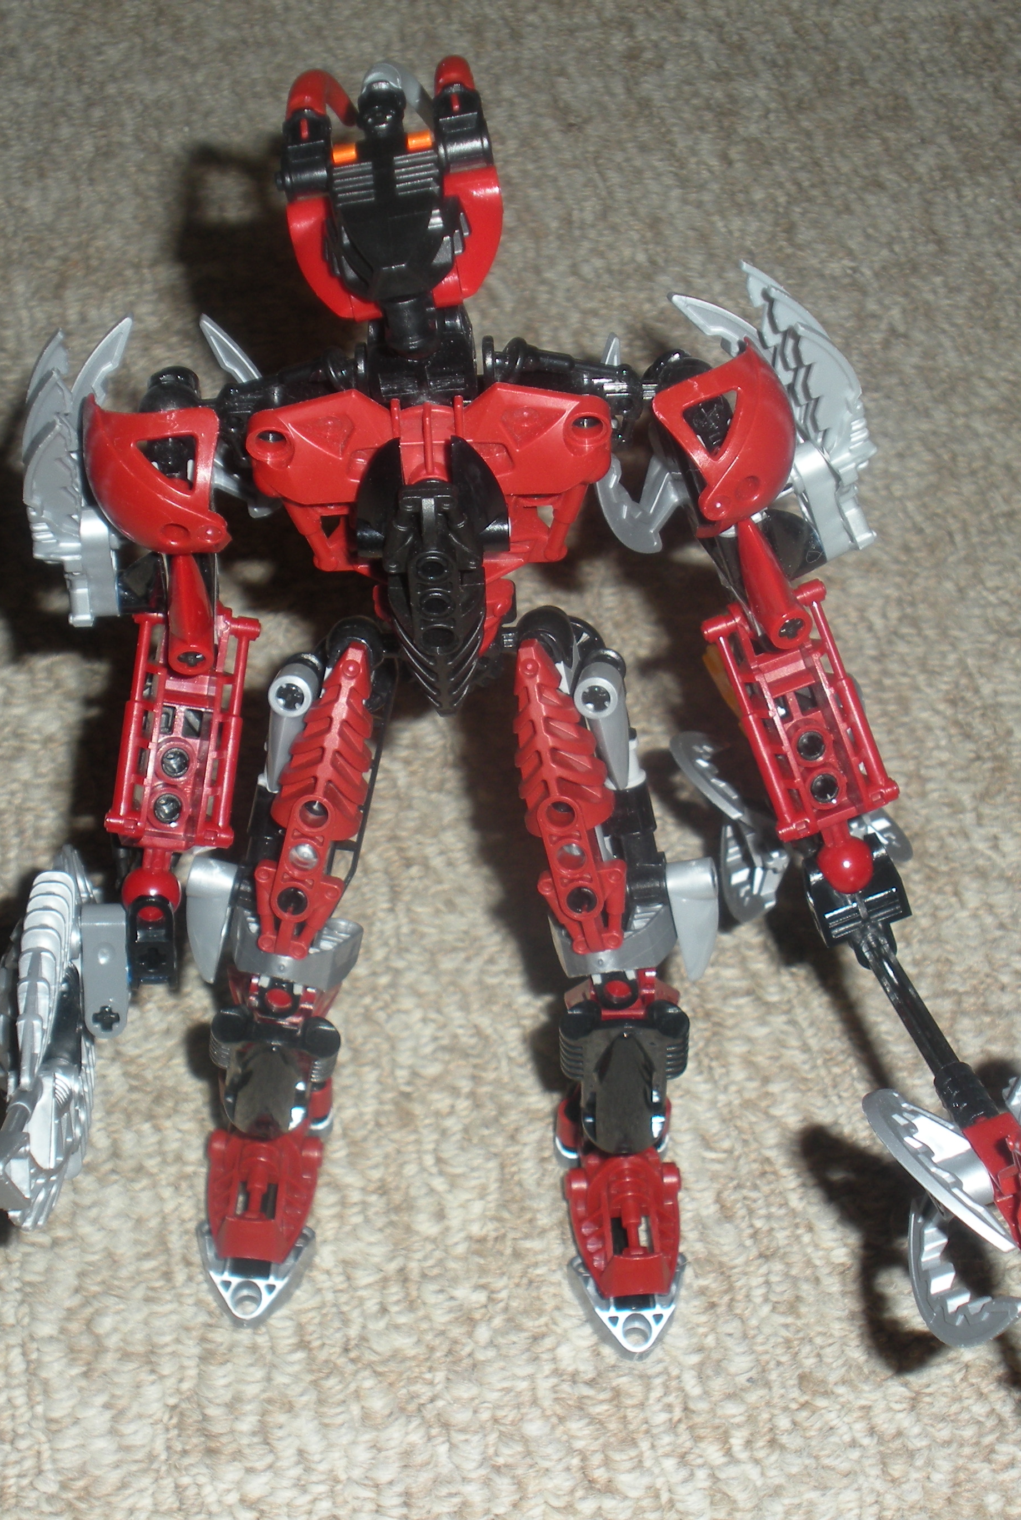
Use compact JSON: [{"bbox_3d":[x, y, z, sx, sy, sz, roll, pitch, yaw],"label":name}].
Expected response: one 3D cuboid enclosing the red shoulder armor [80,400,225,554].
[{"bbox_3d":[-0.056,-0.045,0.408,0.022,0.024,0.015,10,39,11],"label":"red shoulder armor"}]

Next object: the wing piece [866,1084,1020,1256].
[{"bbox_3d":[0.073,0.070,0.437,0.034,0.011,0.019,47,36,18],"label":"wing piece"}]

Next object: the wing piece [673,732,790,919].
[{"bbox_3d":[0.044,0.014,0.510,0.018,0.020,0.033,-16,52,-13],"label":"wing piece"}]

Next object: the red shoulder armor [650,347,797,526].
[{"bbox_3d":[0.034,-0.052,0.413,0.022,0.024,0.015,-28,33,1],"label":"red shoulder armor"}]

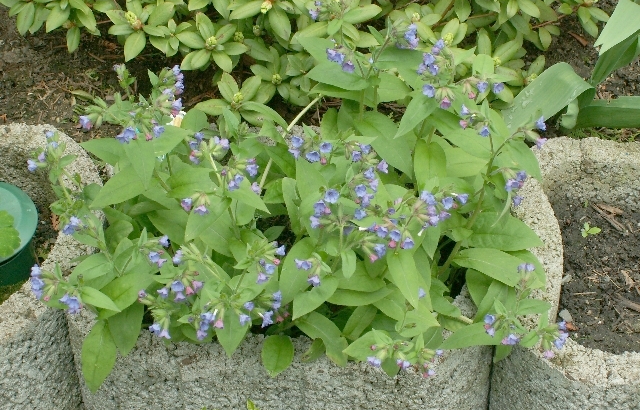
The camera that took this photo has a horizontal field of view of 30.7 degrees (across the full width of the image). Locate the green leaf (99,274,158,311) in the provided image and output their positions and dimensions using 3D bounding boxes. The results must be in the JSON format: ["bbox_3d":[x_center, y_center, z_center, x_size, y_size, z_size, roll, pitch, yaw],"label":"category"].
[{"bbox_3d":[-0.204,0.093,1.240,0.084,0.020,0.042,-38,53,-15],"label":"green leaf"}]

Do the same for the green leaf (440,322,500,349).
[{"bbox_3d":[0.158,0.137,1.220,0.064,0.012,0.030,-16,61,-6],"label":"green leaf"}]

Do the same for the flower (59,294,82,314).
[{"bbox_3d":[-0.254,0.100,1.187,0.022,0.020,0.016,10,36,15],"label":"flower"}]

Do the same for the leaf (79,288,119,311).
[{"bbox_3d":[-0.202,0.088,1.069,0.046,0.008,0.018,23,45,20],"label":"leaf"}]

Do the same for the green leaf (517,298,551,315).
[{"bbox_3d":[0.214,0.102,1.170,0.035,0.014,0.020,-4,29,-7],"label":"green leaf"}]

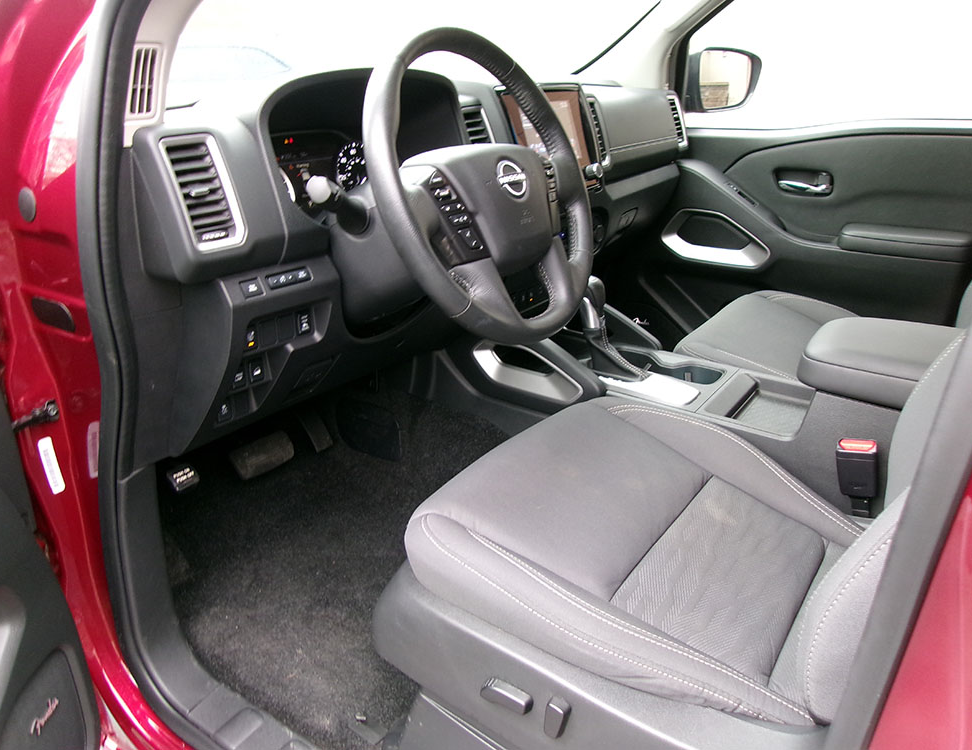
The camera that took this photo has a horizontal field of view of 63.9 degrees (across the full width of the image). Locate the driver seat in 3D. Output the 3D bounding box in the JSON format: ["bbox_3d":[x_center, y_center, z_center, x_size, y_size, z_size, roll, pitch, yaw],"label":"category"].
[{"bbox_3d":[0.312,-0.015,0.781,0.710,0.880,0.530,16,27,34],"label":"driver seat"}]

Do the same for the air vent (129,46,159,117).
[{"bbox_3d":[-0.358,-0.307,0.815,0.016,0.075,0.035,22,25,15],"label":"air vent"}]

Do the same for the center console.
[{"bbox_3d":[0.383,0.045,1.260,0.920,0.330,0.290,16,27,34],"label":"center console"}]

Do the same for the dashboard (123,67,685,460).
[{"bbox_3d":[-0.029,-0.312,1.448,0.410,0.500,1.430,16,27,34],"label":"dashboard"}]

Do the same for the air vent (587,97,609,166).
[{"bbox_3d":[0.205,-0.451,1.441,0.024,0.123,0.047,-8,12,41],"label":"air vent"}]

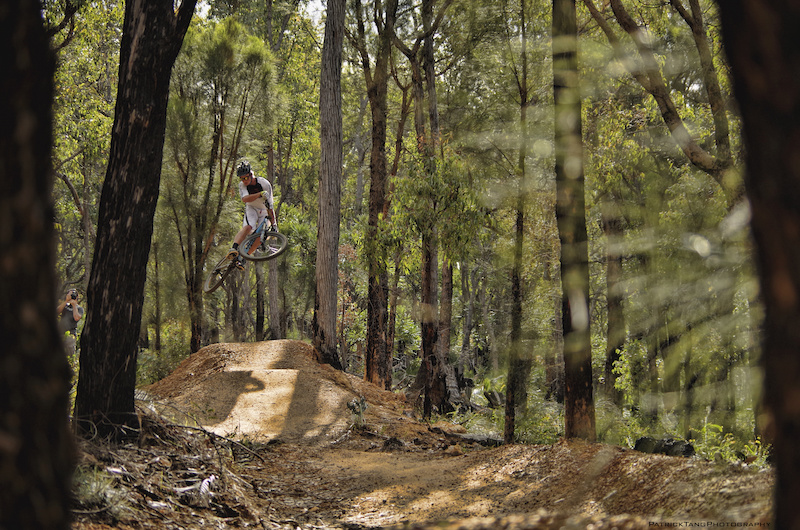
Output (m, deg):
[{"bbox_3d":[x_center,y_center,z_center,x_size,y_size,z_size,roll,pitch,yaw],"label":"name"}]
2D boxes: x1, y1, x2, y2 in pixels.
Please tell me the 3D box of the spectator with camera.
[{"bbox_3d":[-5.603,1.292,35.500,0.560,1.750,0.500,0,-1,-16],"label":"spectator with camera"}]

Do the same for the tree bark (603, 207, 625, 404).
[{"bbox_3d":[3.584,0.680,35.000,0.340,3.324,0.340,0,-1,0],"label":"tree bark"}]

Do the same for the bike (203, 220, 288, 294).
[{"bbox_3d":[-2.201,-0.223,29.779,0.620,1.105,1.746,37,-39,-18],"label":"bike"}]

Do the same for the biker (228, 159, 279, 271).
[{"bbox_3d":[-2.112,-0.723,29.850,0.740,1.540,0.800,2,-5,-7],"label":"biker"}]

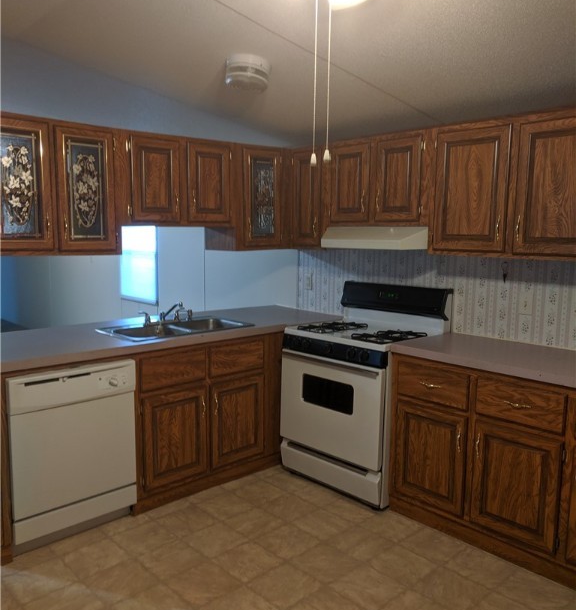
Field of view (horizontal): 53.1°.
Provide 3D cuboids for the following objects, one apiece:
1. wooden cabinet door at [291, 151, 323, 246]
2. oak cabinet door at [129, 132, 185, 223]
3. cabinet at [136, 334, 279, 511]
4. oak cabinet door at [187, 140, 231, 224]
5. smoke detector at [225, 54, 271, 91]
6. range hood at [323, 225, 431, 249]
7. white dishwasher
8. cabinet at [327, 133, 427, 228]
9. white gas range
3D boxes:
[{"bbox_3d":[0.133,-0.696,3.797,0.022,0.607,0.259,-7,10,-42],"label":"wooden cabinet door"},{"bbox_3d":[-0.741,-0.700,3.235,0.300,0.456,0.022,-7,10,-42],"label":"oak cabinet door"},{"bbox_3d":[-0.602,0.602,3.509,1.019,0.851,0.602,-6,9,-42],"label":"cabinet"},{"bbox_3d":[-0.475,-0.731,3.478,0.299,0.456,0.022,-7,10,-42],"label":"oak cabinet door"},{"bbox_3d":[-0.172,-1.000,2.480,0.185,0.085,0.185,7,1,0],"label":"smoke detector"},{"bbox_3d":[0.551,-0.399,3.415,0.413,0.122,0.768,-6,9,-42],"label":"range hood"},{"bbox_3d":[-1.189,0.673,2.950,0.602,0.808,0.606,-6,9,-42],"label":"white dishwasher"},{"bbox_3d":[0.599,-0.711,3.425,0.297,0.493,0.776,-6,9,-42],"label":"cabinet"},{"bbox_3d":[0.456,0.465,3.435,0.616,1.141,0.771,-6,9,-42],"label":"white gas range"}]

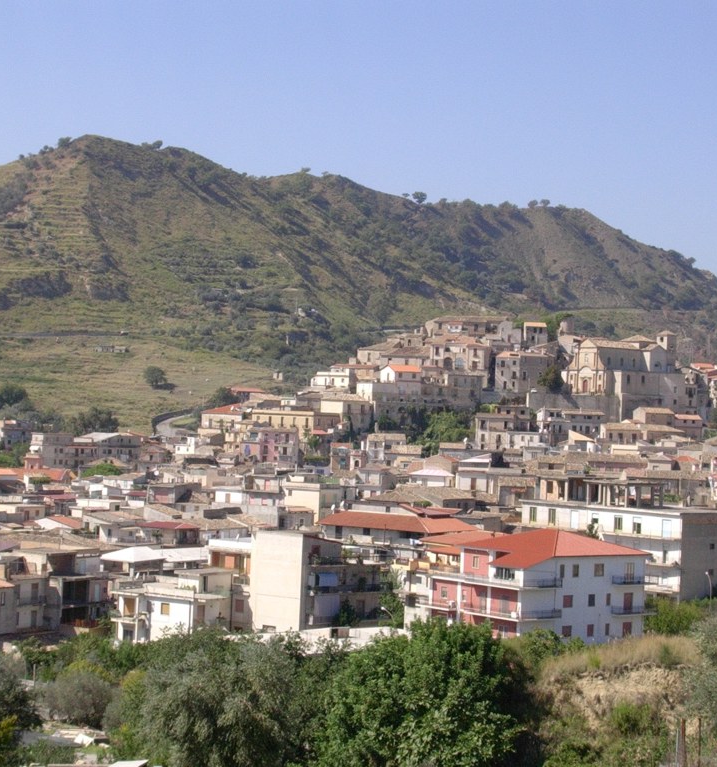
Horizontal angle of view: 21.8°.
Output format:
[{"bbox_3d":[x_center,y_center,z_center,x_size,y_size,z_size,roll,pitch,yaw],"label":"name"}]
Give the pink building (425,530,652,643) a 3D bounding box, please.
[{"bbox_3d":[19.350,21.790,204.190,18.590,11.750,16.240,3,-1,-37],"label":"pink building"}]

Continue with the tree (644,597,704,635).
[{"bbox_3d":[34.860,25.890,206.000,6.640,4.420,6.000,2,-1,0],"label":"tree"}]

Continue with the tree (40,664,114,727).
[{"bbox_3d":[-21.210,23.650,140.000,5.570,4.730,5.570,2,-1,0],"label":"tree"}]

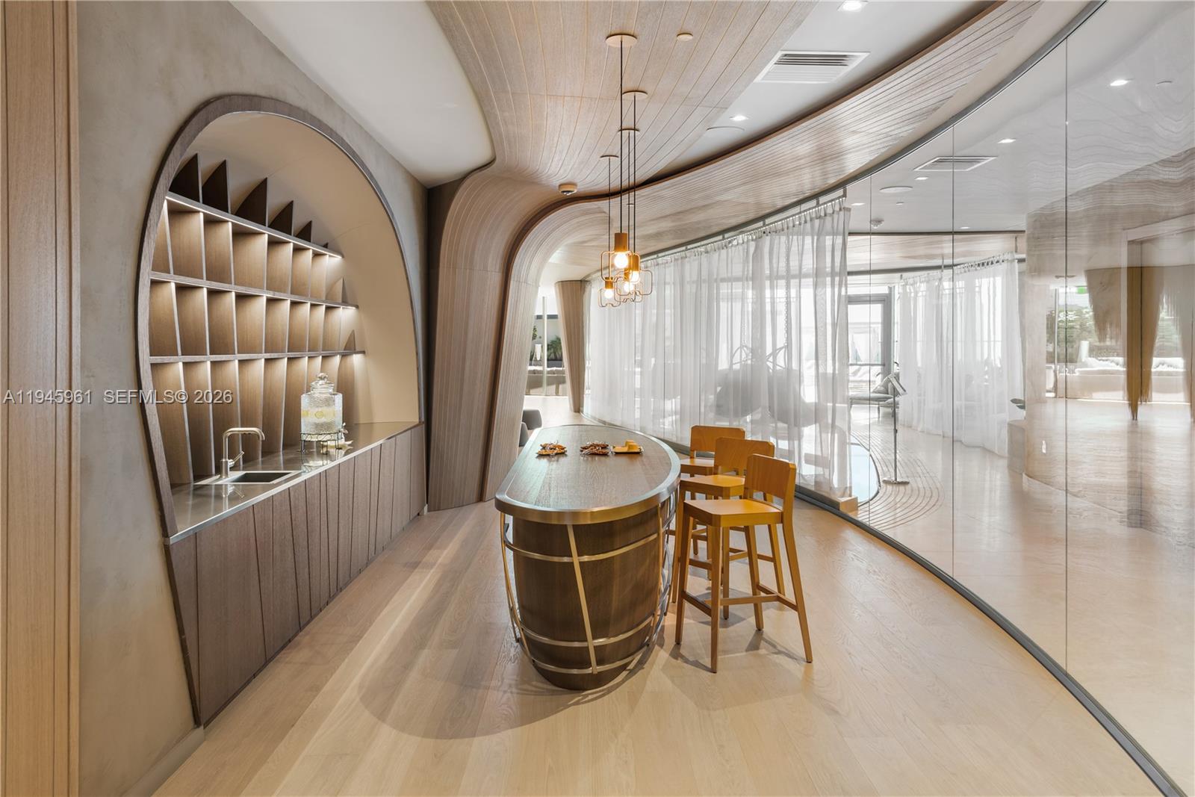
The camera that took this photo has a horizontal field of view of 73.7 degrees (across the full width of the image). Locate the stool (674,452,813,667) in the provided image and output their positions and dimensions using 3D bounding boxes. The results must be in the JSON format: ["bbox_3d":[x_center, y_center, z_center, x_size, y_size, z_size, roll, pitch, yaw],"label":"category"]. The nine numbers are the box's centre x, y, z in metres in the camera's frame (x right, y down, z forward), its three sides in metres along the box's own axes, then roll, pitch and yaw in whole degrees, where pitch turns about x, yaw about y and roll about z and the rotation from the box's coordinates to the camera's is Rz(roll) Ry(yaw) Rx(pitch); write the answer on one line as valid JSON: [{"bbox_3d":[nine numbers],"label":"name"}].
[{"bbox_3d":[0.767,0.845,4.241,0.569,1.020,0.500,-1,4,-20],"label":"stool"}]

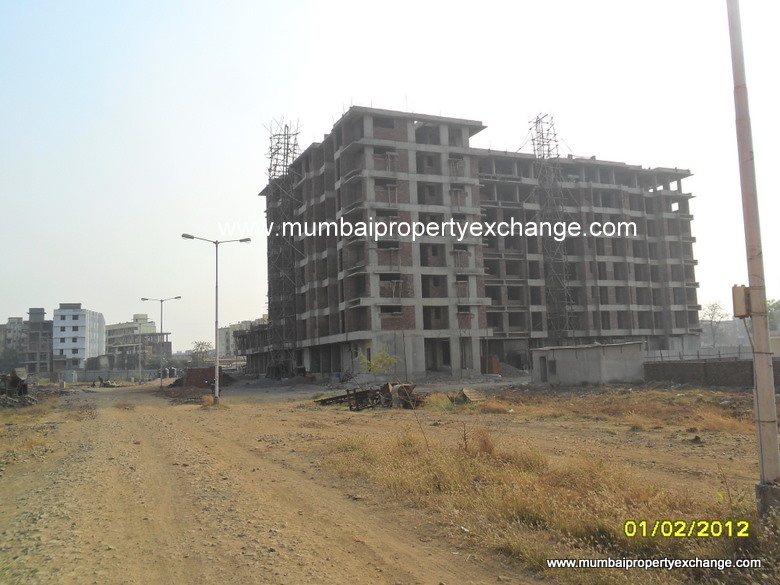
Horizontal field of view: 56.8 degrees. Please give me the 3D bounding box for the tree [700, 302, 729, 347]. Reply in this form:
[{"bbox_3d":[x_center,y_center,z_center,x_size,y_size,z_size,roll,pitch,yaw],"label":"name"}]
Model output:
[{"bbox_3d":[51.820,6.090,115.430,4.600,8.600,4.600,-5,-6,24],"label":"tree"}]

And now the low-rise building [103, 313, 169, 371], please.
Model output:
[{"bbox_3d":[-81.900,17.060,235.980,11.000,17.000,30.000,2,-7,-38],"label":"low-rise building"}]

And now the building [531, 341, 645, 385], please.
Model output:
[{"bbox_3d":[14.480,5.350,53.440,3.950,2.750,7.700,0,-6,-25],"label":"building"}]

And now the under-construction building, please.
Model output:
[{"bbox_3d":[13.590,-2.608,92.897,53.600,25.300,36.000,0,-6,-25],"label":"under-construction building"}]

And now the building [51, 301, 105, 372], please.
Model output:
[{"bbox_3d":[-84.730,12.730,197.260,8.700,17.400,15.500,-2,-6,-4],"label":"building"}]

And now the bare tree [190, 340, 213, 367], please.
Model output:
[{"bbox_3d":[-34.090,11.560,130.270,4.000,5.400,3.900,-1,-6,-14],"label":"bare tree"}]

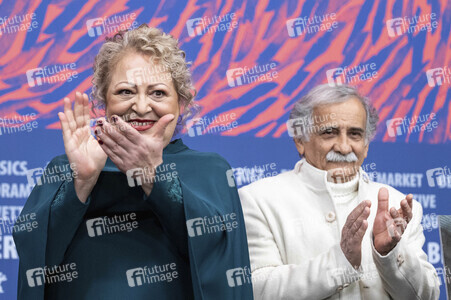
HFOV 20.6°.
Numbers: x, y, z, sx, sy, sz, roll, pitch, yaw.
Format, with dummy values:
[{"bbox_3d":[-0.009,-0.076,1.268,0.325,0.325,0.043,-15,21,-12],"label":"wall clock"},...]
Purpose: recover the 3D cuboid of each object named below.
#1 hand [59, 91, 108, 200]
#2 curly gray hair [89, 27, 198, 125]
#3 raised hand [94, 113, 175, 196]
[{"bbox_3d":[-0.257,-0.004,2.240,0.090,0.190,0.060,-1,-4,-40],"label":"hand"},{"bbox_3d":[-0.163,-0.151,2.510,0.212,0.205,0.215,2,-3,-3],"label":"curly gray hair"},{"bbox_3d":[-0.157,0.003,2.230,0.125,0.170,0.070,-30,-6,-35],"label":"raised hand"}]

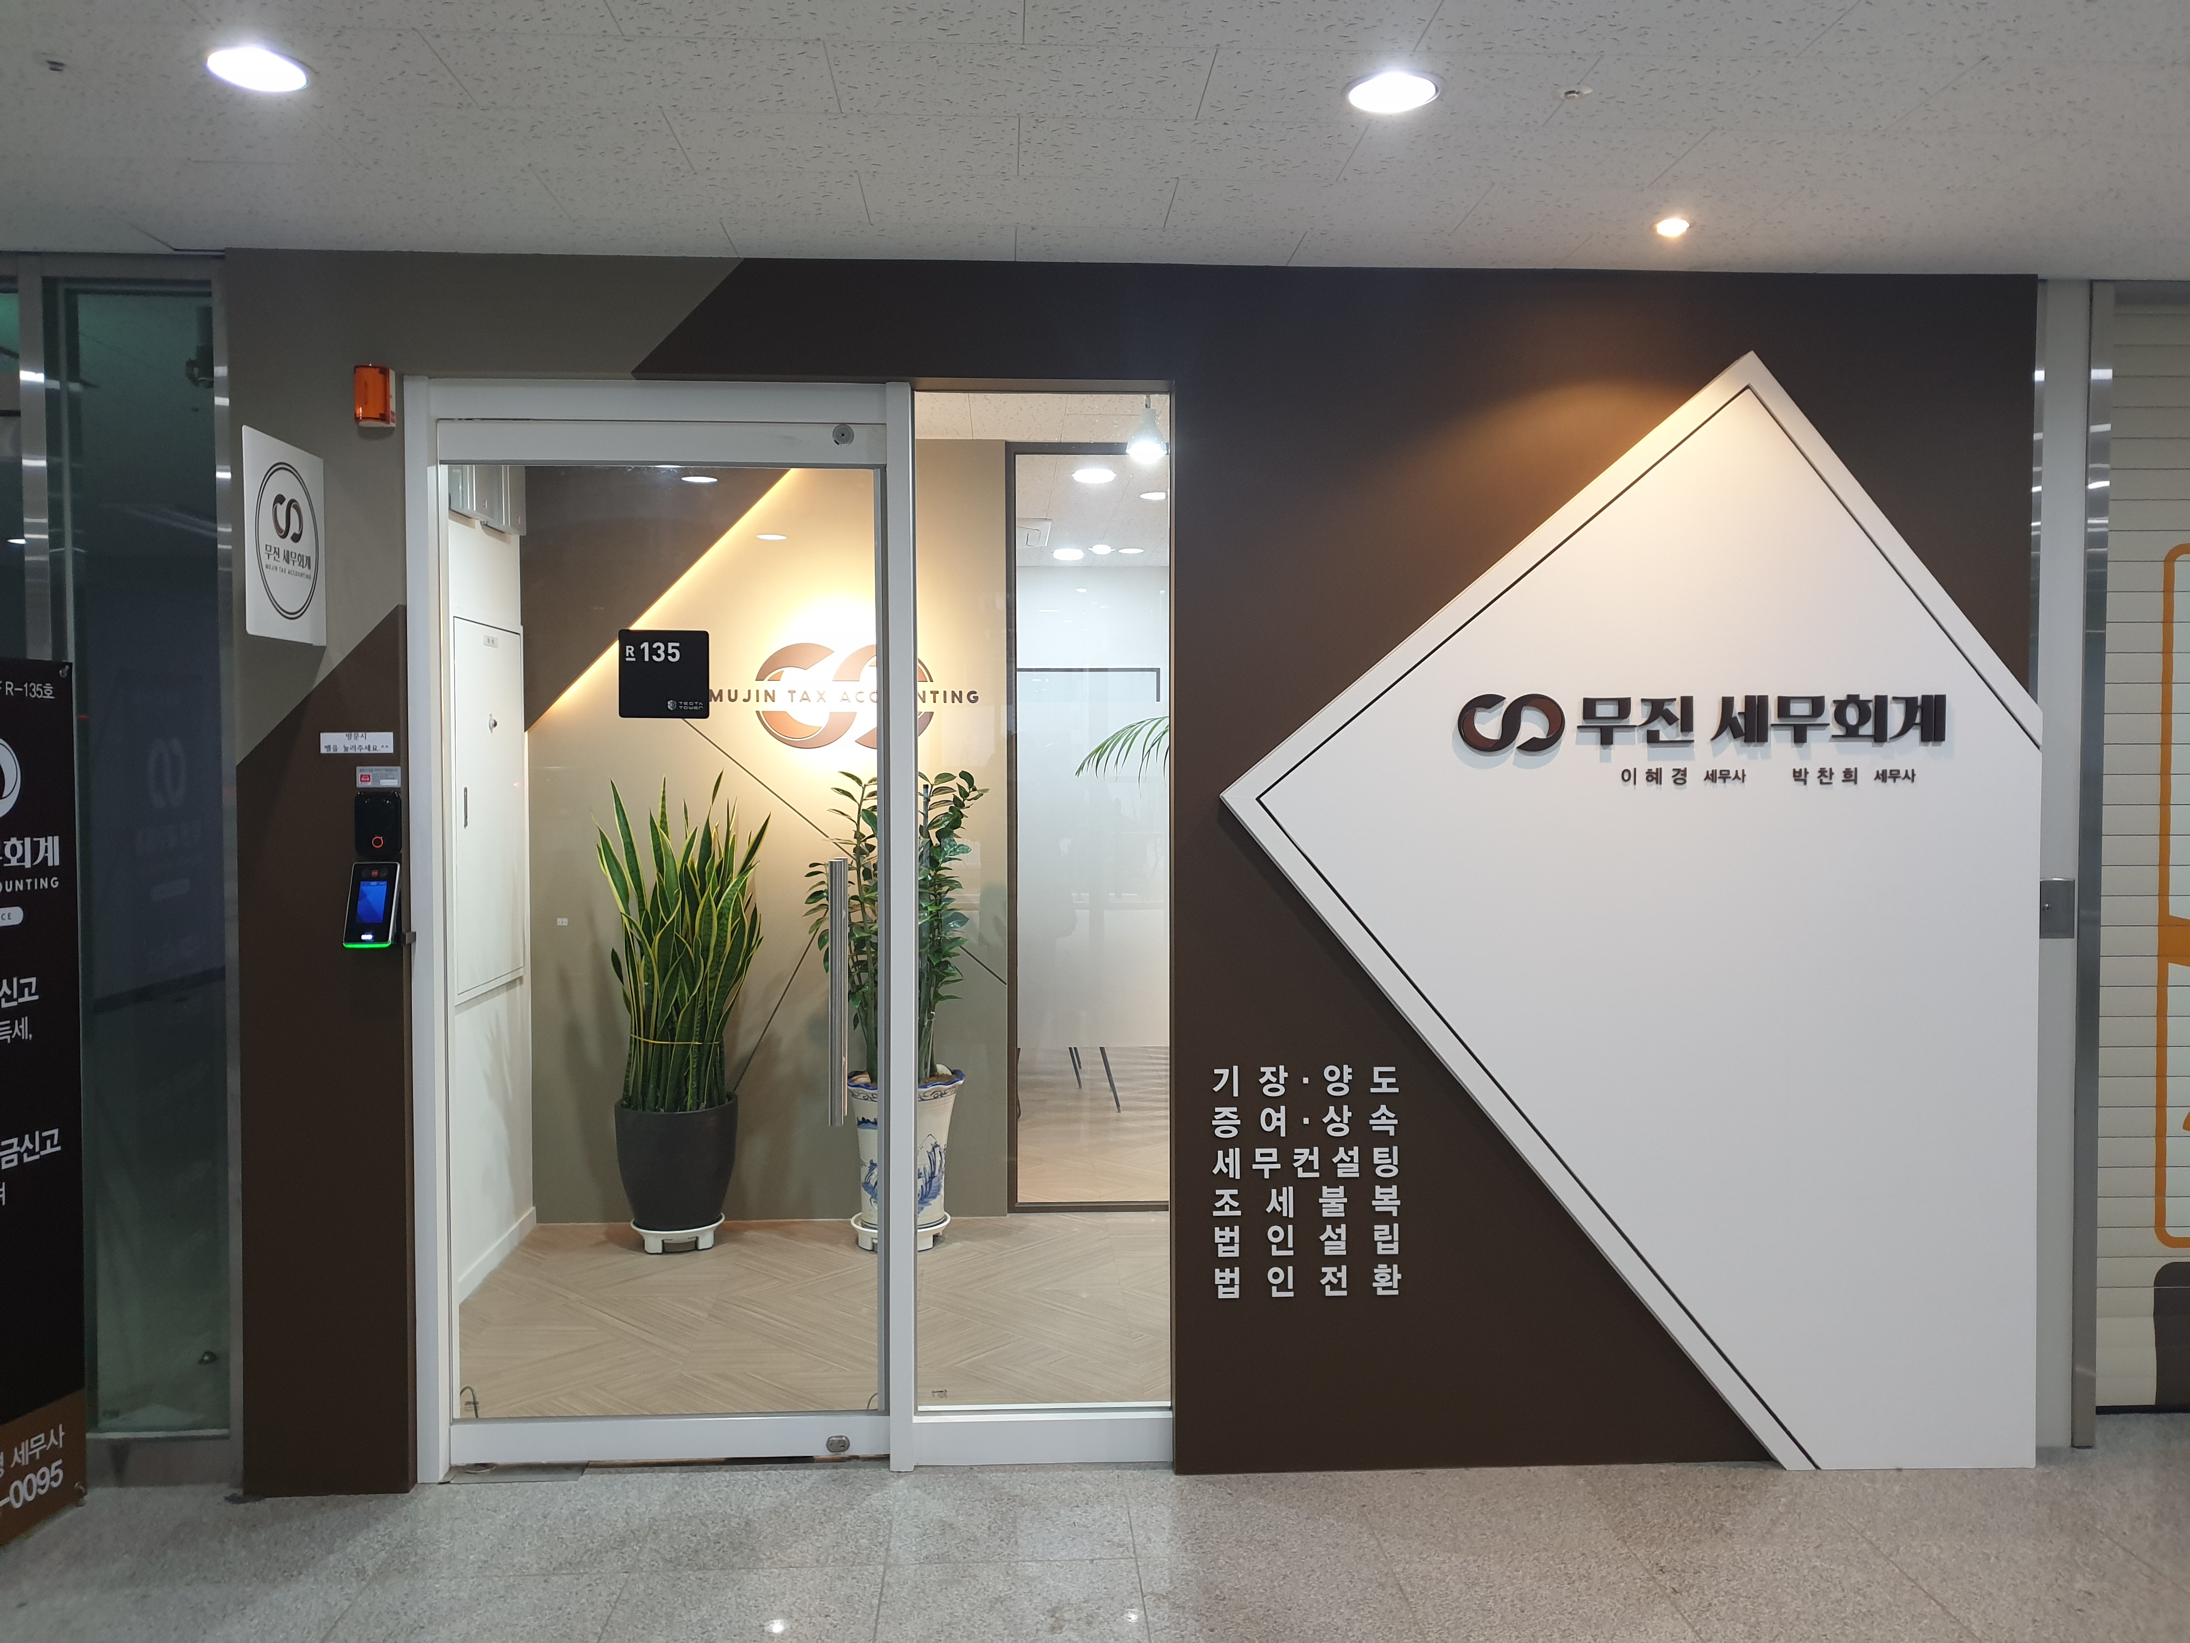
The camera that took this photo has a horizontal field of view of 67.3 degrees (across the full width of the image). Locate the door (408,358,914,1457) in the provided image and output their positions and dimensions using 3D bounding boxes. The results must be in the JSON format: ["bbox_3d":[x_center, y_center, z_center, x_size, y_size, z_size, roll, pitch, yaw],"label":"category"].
[{"bbox_3d":[-0.956,0.250,3.696,1.105,2.437,0.090,0,2,-3],"label":"door"}]

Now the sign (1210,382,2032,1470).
[{"bbox_3d":[1.217,0.220,3.696,1.875,2.517,0.050,0,2,-3],"label":"sign"}]

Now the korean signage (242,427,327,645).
[{"bbox_3d":[-1.647,-0.568,3.354,0.020,0.400,0.375,0,2,-3],"label":"korean signage"}]

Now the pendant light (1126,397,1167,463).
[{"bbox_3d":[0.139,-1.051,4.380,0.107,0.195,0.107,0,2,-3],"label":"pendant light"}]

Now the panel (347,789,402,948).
[{"bbox_3d":[-1.545,0.101,3.527,0.106,0.330,0.085,0,2,-3],"label":"panel"}]

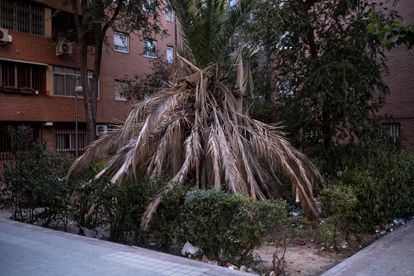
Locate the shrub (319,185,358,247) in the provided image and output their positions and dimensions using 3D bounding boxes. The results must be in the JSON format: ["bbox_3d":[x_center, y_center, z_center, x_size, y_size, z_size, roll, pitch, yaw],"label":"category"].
[{"bbox_3d":[1.900,1.100,5.820,0.560,0.840,0.580,1,2,41],"label":"shrub"}]

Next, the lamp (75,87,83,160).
[{"bbox_3d":[-5.430,-0.450,17.000,0.300,3.400,0.300,0,1,18],"label":"lamp"}]

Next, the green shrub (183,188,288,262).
[{"bbox_3d":[0.340,1.110,5.200,1.300,0.840,0.800,1,2,34],"label":"green shrub"}]

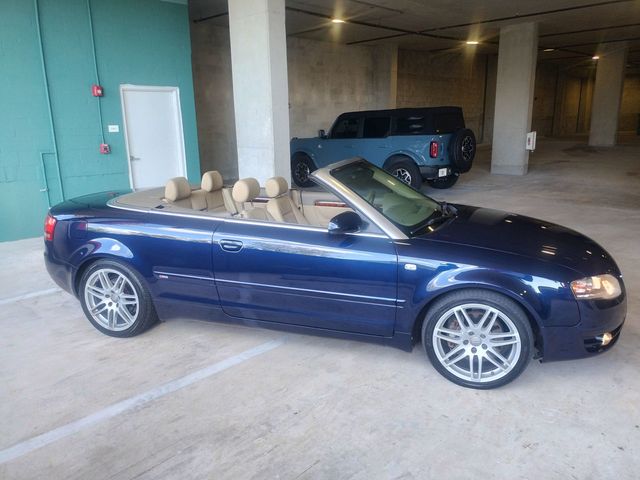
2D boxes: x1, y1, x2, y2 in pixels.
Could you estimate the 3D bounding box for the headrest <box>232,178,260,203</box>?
[{"bbox_3d":[-0.566,-0.381,3.560,0.135,0.180,0.260,3,15,17],"label":"headrest"}]

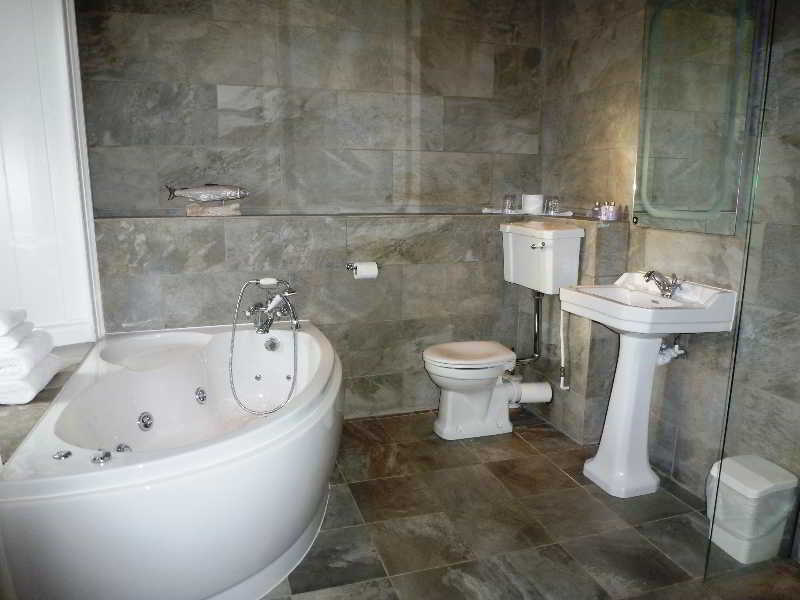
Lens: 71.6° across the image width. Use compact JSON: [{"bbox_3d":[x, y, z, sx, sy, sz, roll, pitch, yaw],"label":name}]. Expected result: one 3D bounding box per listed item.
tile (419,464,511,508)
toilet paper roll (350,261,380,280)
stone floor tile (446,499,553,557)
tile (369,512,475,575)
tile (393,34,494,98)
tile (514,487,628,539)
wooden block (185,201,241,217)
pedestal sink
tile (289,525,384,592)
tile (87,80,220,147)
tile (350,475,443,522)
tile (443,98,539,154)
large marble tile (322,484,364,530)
[{"bbox_3d":[0.264,0.770,2.285,0.298,0.012,0.313,-3,10,-16],"label":"tile"},{"bbox_3d":[-0.171,-0.153,2.837,0.113,0.090,0.090,-3,10,-16],"label":"toilet paper roll"},{"bbox_3d":[0.358,0.838,2.040,0.303,0.015,0.302,-3,10,-16],"label":"stone floor tile"},{"bbox_3d":[0.066,0.844,1.931,0.302,0.012,0.302,-3,11,-17],"label":"tile"},{"bbox_3d":[0.244,-1.283,3.066,0.600,0.300,0.015,-3,10,-16],"label":"tile"},{"bbox_3d":[0.655,0.821,2.126,0.308,0.015,0.302,-3,10,-16],"label":"tile"},{"bbox_3d":[-0.918,-0.447,2.717,0.258,0.072,0.085,-3,10,-16],"label":"wooden block"},{"bbox_3d":[0.951,0.341,2.284,0.405,0.850,0.570,-3,11,-17],"label":"pedestal sink"},{"bbox_3d":[-0.224,0.869,1.874,0.302,0.015,0.302,-3,10,-16],"label":"tile"},{"bbox_3d":[-1.198,-0.896,2.686,0.606,0.302,0.012,-3,10,-16],"label":"tile"},{"bbox_3d":[-0.025,0.787,2.202,0.303,0.012,0.313,-3,10,-16],"label":"tile"},{"bbox_3d":[0.520,-0.988,3.160,0.597,0.298,0.012,-3,11,-17],"label":"tile"},{"bbox_3d":[-0.318,0.818,2.165,0.300,0.015,0.302,-3,10,-16],"label":"large marble tile"}]

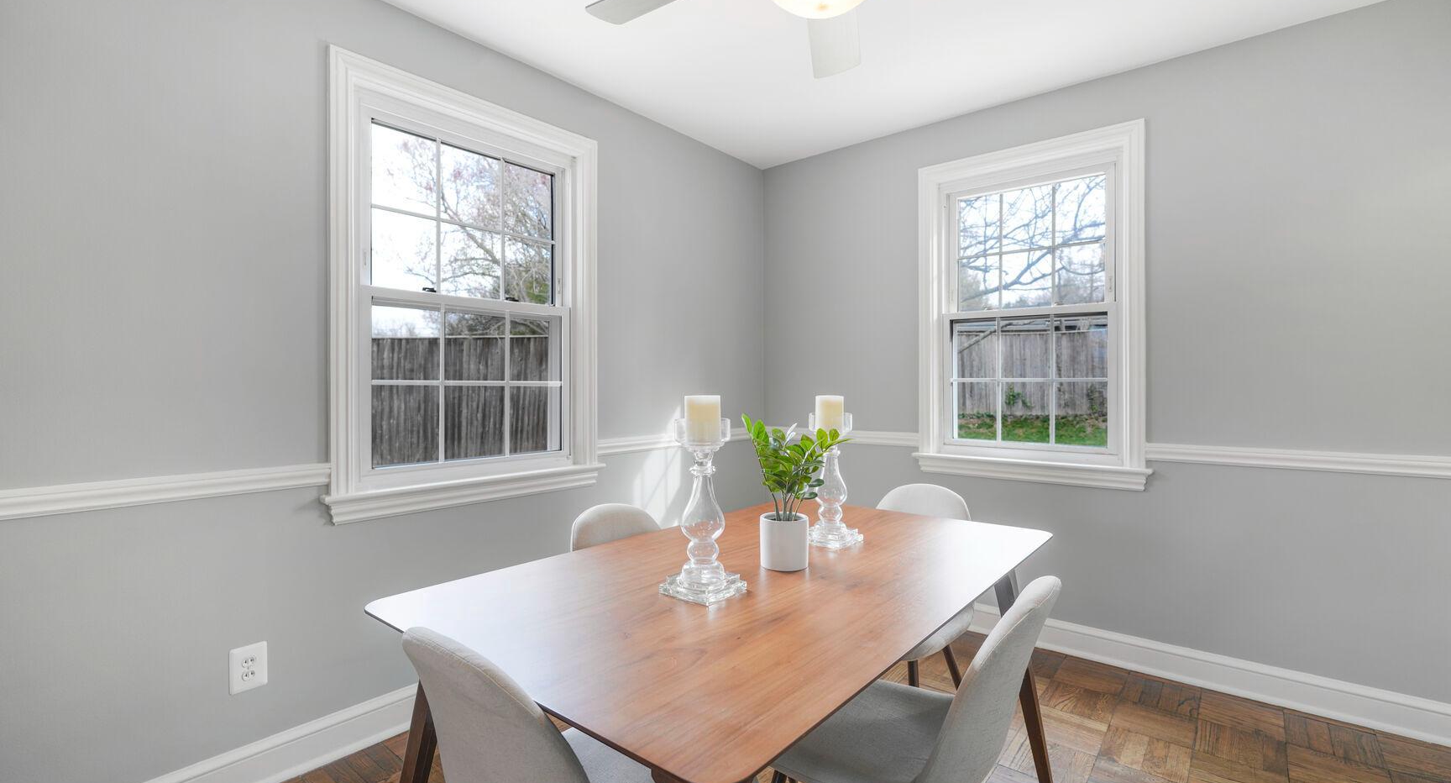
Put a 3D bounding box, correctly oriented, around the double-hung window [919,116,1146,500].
[{"bbox_3d":[1.320,-0.346,2.877,0.985,1.485,0.080,0,0,40],"label":"double-hung window"}]

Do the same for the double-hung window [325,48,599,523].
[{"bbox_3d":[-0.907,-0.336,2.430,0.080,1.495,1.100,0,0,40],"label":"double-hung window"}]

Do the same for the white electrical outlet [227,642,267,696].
[{"bbox_3d":[-1.378,0.801,1.869,0.010,0.122,0.083,0,0,40],"label":"white electrical outlet"}]

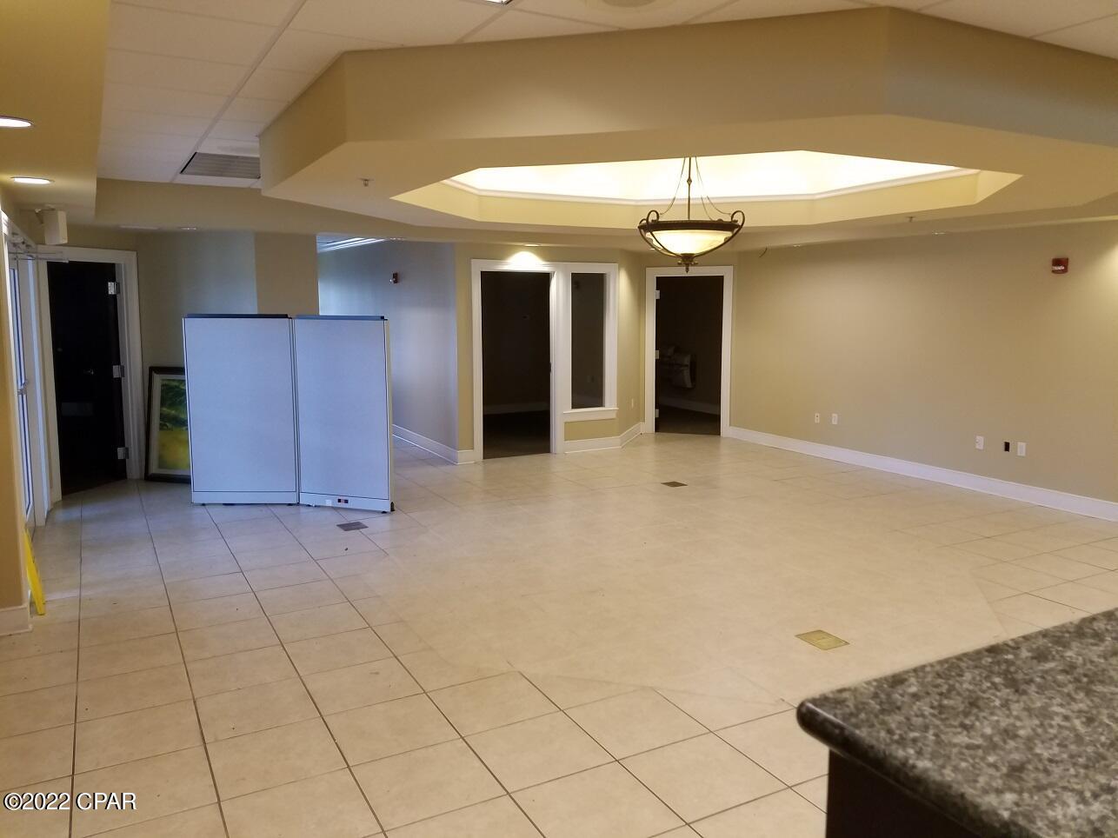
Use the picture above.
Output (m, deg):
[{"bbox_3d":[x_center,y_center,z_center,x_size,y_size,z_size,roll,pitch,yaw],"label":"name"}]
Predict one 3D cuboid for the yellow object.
[{"bbox_3d":[-3.043,0.769,4.838,0.080,0.620,0.300,-9,11,-28],"label":"yellow object"}]

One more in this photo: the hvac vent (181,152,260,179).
[{"bbox_3d":[-2.485,-1.925,6.368,0.598,0.030,1.135,-4,9,-29],"label":"hvac vent"}]

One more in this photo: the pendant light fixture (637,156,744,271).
[{"bbox_3d":[0.882,-1.487,5.624,0.720,1.000,0.720,0,8,0],"label":"pendant light fixture"}]

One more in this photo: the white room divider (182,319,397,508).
[{"bbox_3d":[-2.257,-0.056,7.082,1.815,1.615,0.205,1,8,9],"label":"white room divider"}]

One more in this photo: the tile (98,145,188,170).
[{"bbox_3d":[-2.884,-1.845,5.841,0.592,0.020,0.610,-4,9,-29],"label":"tile"}]

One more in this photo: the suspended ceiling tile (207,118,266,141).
[{"bbox_3d":[-1.871,-1.725,5.015,0.378,0.020,0.610,-4,9,-29],"label":"suspended ceiling tile"}]

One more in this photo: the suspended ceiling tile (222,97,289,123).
[{"bbox_3d":[-1.622,-1.645,4.462,0.275,0.020,0.610,-4,9,-29],"label":"suspended ceiling tile"}]

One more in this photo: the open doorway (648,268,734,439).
[{"bbox_3d":[1.677,-0.860,10.822,1.063,2.148,0.140,2,9,16],"label":"open doorway"}]

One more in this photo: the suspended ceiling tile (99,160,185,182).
[{"bbox_3d":[-3.201,-1.927,6.410,0.592,0.020,0.640,-4,9,-29],"label":"suspended ceiling tile"}]

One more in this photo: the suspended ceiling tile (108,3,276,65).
[{"bbox_3d":[-1.412,-1.462,3.197,0.592,0.020,0.610,-4,9,-29],"label":"suspended ceiling tile"}]

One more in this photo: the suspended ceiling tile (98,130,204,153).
[{"bbox_3d":[-2.590,-1.768,5.312,0.592,0.020,0.610,-4,9,-29],"label":"suspended ceiling tile"}]

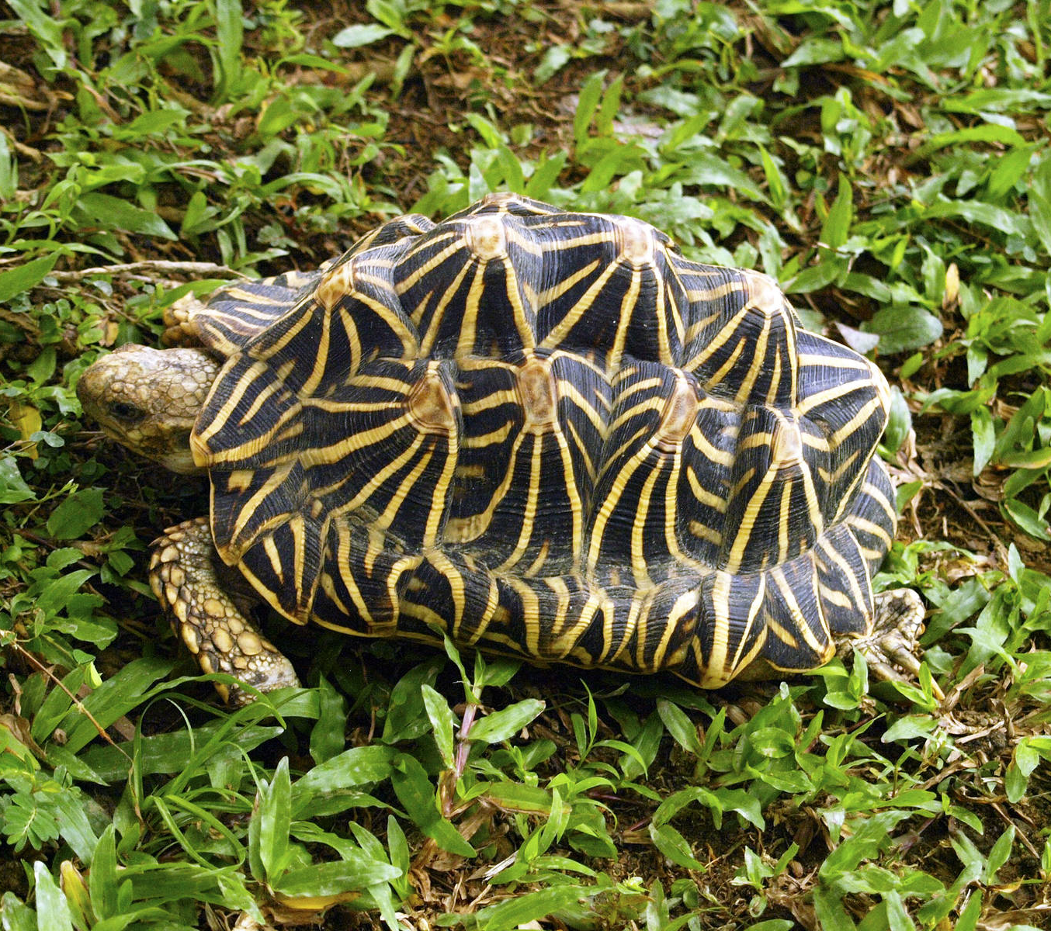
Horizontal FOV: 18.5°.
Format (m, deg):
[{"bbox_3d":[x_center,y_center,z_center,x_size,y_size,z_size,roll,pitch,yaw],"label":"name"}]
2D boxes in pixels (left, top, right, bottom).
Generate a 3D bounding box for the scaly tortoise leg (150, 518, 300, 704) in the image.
[{"bbox_3d":[-0.102,0.050,1.109,0.053,0.044,0.054,-1,44,-1],"label":"scaly tortoise leg"}]

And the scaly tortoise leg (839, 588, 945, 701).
[{"bbox_3d":[0.124,0.061,1.116,0.042,0.029,0.037,-1,44,-1],"label":"scaly tortoise leg"}]

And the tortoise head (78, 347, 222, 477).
[{"bbox_3d":[-0.130,-0.020,1.132,0.054,0.033,0.035,2,44,2],"label":"tortoise head"}]

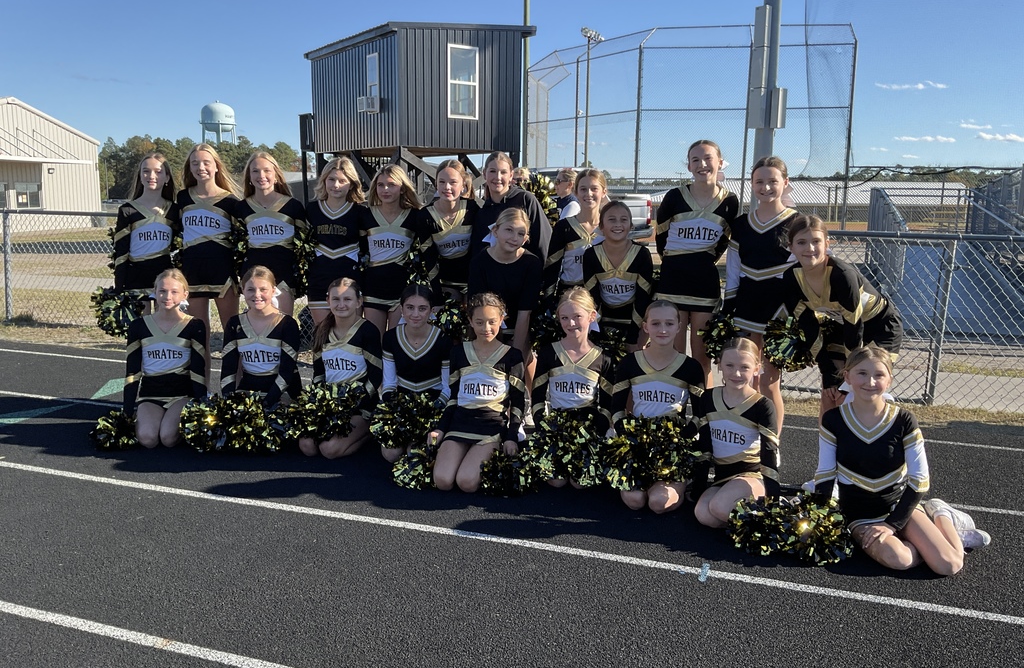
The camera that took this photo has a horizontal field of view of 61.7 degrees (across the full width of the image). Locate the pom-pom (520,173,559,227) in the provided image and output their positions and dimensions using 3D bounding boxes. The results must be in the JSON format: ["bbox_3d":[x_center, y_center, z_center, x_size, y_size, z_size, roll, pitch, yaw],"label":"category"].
[{"bbox_3d":[0.136,-0.765,4.972,0.270,0.340,0.260,1,10,0],"label":"pom-pom"}]

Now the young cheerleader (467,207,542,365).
[{"bbox_3d":[-0.019,-0.046,4.576,0.410,1.260,0.550,1,10,3],"label":"young cheerleader"}]

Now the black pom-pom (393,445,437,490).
[{"bbox_3d":[-0.428,0.605,3.890,0.250,0.210,0.230,1,10,0],"label":"black pom-pom"}]

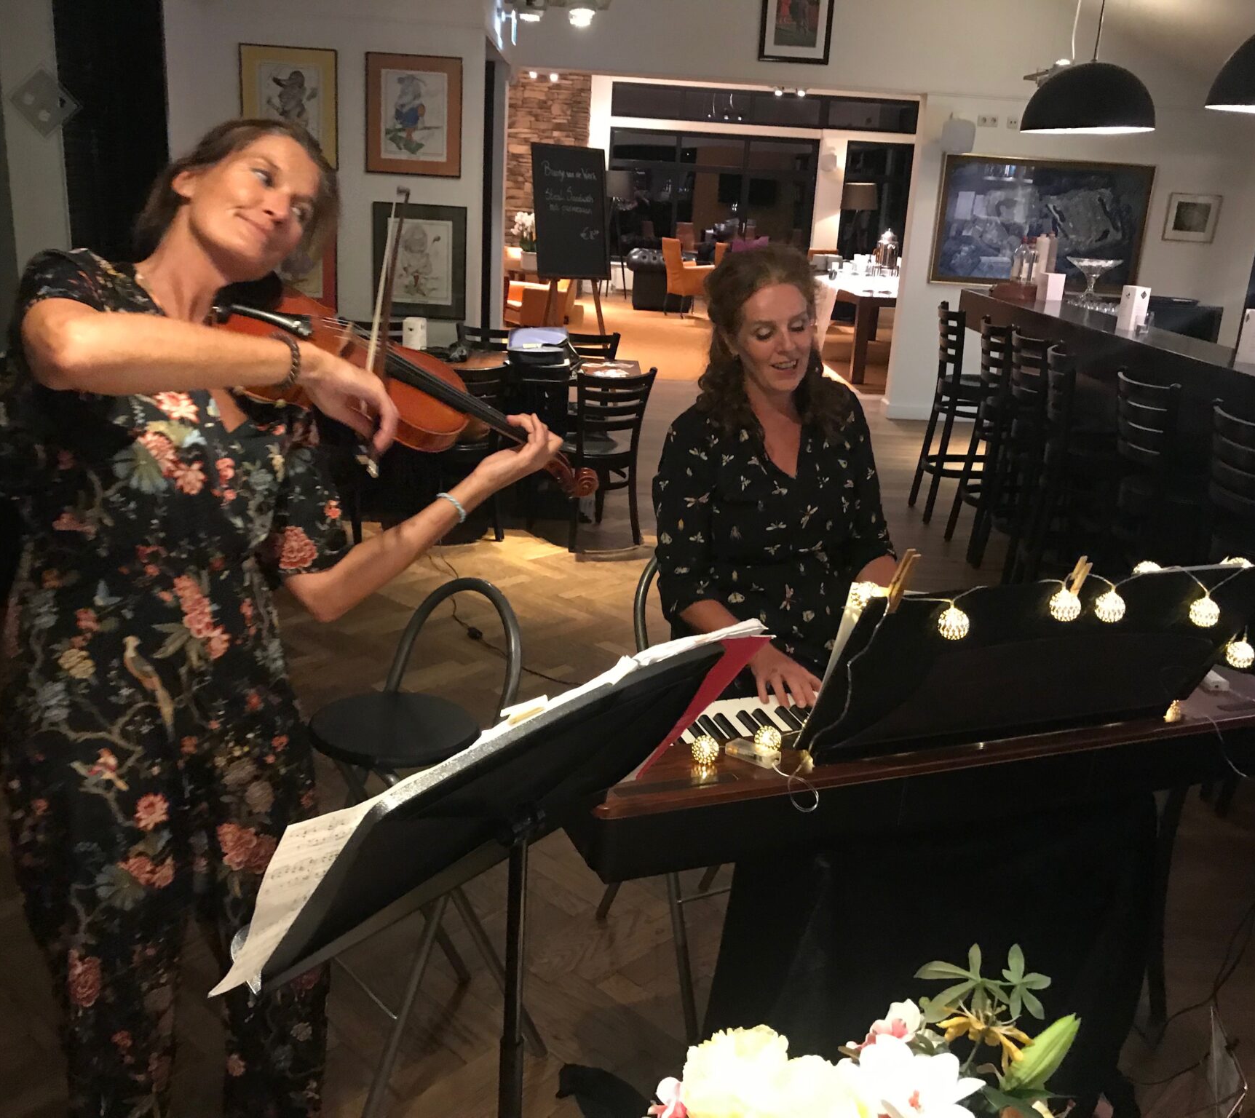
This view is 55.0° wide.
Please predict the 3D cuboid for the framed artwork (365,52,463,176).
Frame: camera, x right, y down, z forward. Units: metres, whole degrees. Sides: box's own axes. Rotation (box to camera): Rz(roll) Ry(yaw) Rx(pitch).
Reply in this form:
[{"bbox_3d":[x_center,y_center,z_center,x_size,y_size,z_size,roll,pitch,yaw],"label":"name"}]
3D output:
[{"bbox_3d":[-1.331,-2.757,7.497,0.602,0.710,0.030,3,17,0],"label":"framed artwork"}]

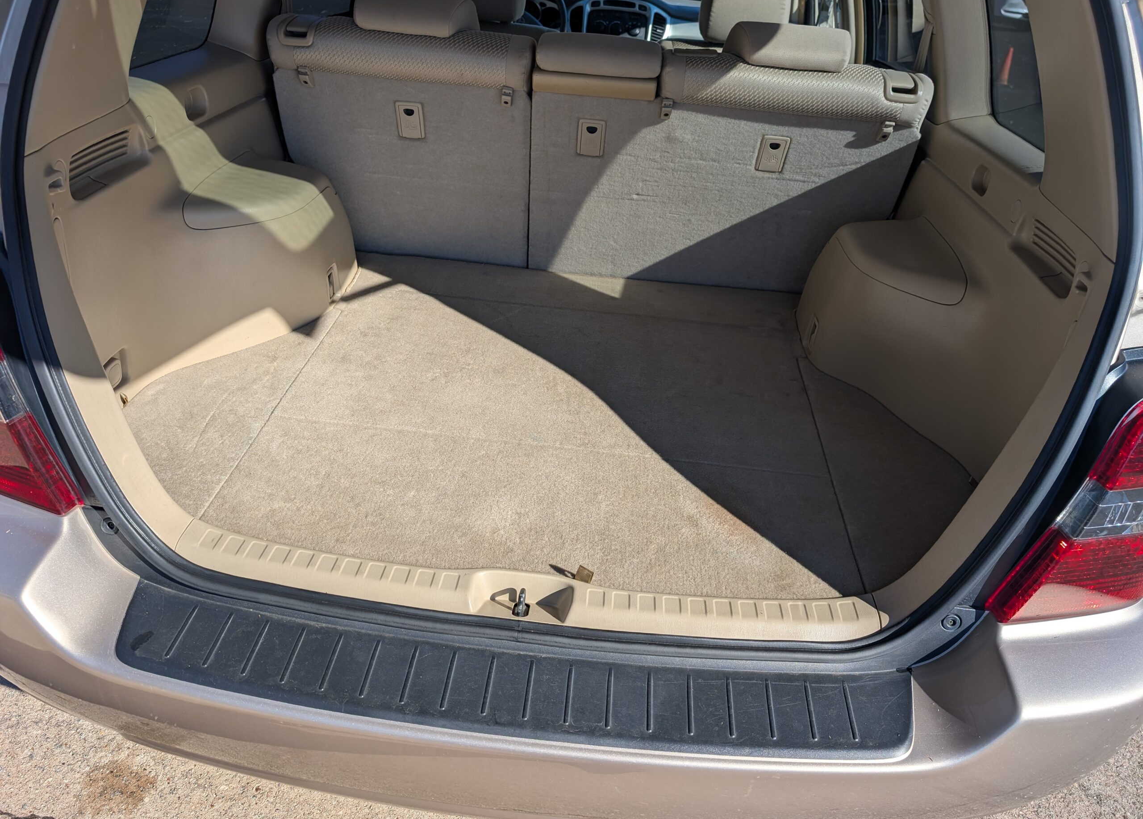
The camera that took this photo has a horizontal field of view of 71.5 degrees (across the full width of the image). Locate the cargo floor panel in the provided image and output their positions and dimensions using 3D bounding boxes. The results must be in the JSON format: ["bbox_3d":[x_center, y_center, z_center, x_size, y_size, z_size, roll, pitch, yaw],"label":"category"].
[{"bbox_3d":[-0.027,-0.036,1.528,1.474,0.040,0.999,6,35,1],"label":"cargo floor panel"}]

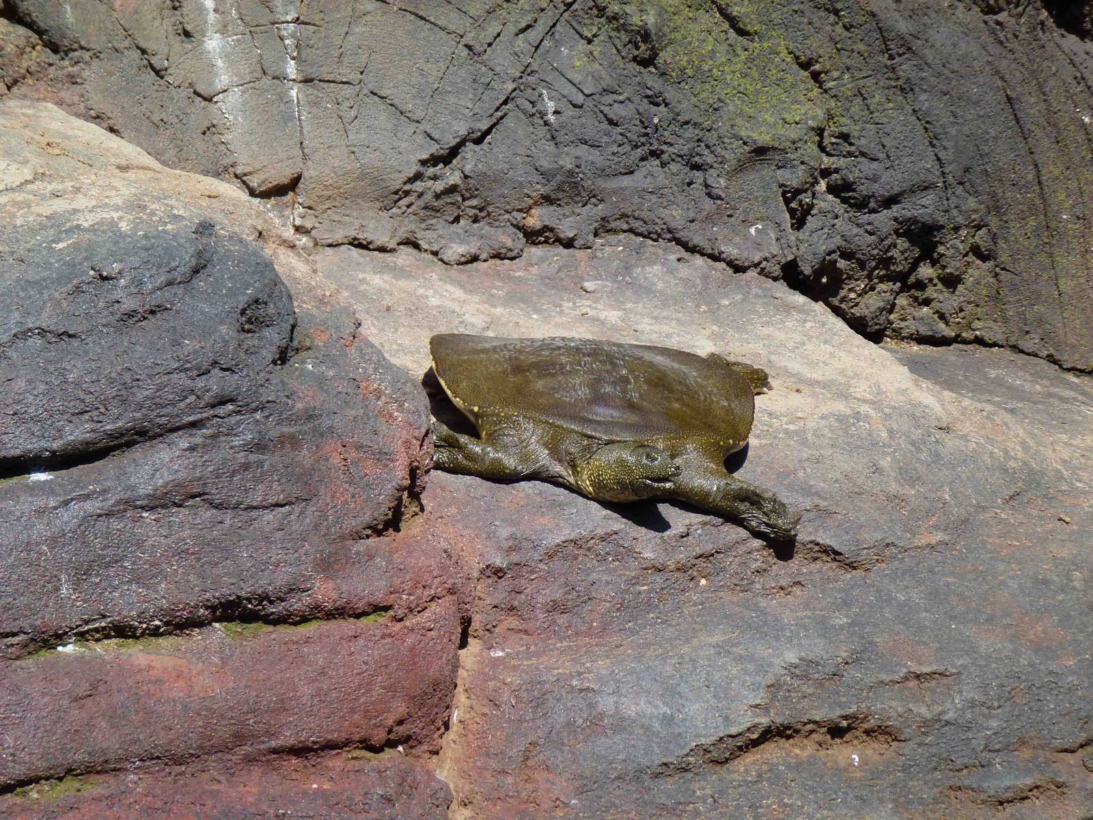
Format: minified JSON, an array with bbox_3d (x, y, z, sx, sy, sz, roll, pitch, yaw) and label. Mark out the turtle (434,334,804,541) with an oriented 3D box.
[{"bbox_3d":[0.063,-0.020,13.500,0.433,0.103,0.461,6,22,-9],"label":"turtle"}]

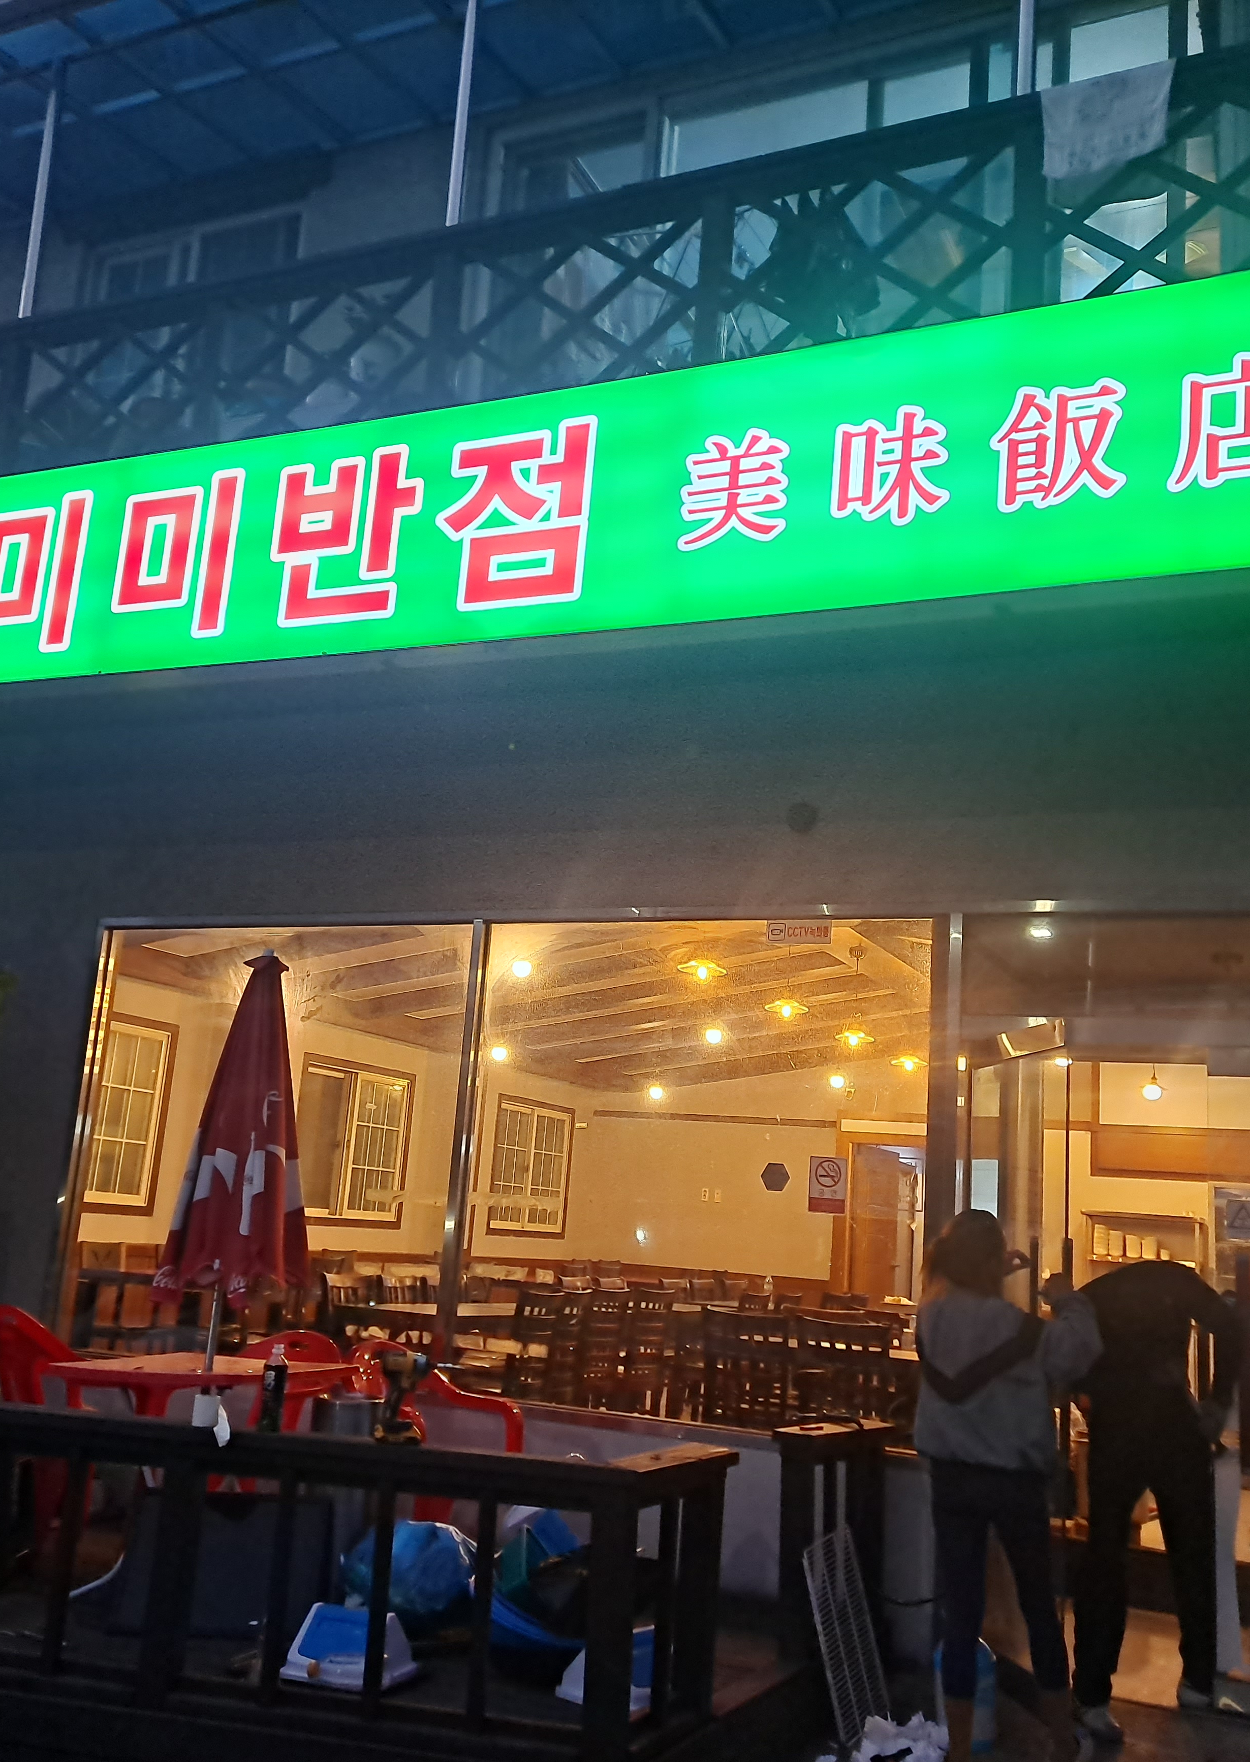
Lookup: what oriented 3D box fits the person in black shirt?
[{"bbox_3d":[1.857,2.102,5.694,0.560,1.530,0.640,-1,-14,24],"label":"person in black shirt"}]

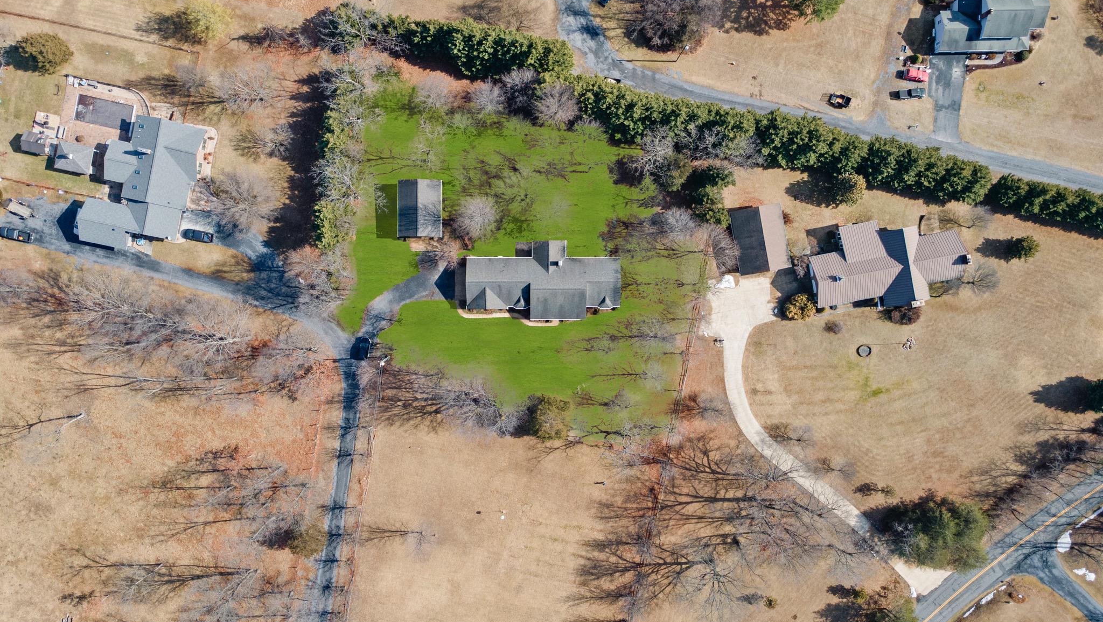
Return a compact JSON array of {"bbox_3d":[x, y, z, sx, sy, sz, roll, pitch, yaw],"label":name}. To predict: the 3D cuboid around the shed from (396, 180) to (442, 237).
[{"bbox_3d":[-25.912,-20.204,151.301,8.700,5.900,11.210,0,93,0],"label":"shed"}]

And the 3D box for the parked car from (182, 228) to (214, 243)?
[{"bbox_3d":[-70.702,-15.129,153.554,5.650,1.850,1.940,12,92,-1],"label":"parked car"}]

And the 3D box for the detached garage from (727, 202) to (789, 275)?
[{"bbox_3d":[41.557,-14.229,151.768,10.160,5.500,13.070,-11,93,0],"label":"detached garage"}]

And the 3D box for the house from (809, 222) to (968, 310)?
[{"bbox_3d":[67.364,-9.169,151.342,31.130,6.800,18.350,-10,93,0],"label":"house"}]

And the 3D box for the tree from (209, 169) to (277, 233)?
[{"bbox_3d":[-59.826,-21.302,149.451,12.100,9.500,11.670,0,93,0],"label":"tree"}]

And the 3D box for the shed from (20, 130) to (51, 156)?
[{"bbox_3d":[-102.279,-33.431,152.164,4.690,3.000,3.910,12,92,-1],"label":"shed"}]

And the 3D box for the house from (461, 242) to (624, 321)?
[{"bbox_3d":[-1.607,-6.056,151.881,30.520,6.000,15.590,0,93,0],"label":"house"}]

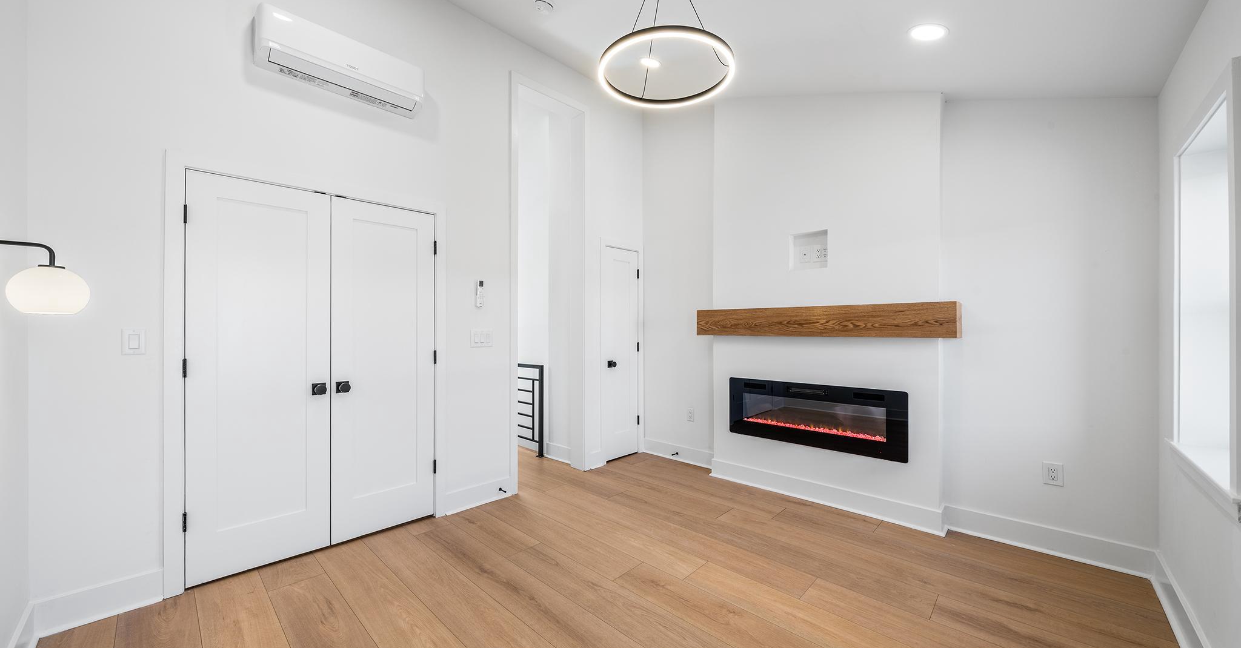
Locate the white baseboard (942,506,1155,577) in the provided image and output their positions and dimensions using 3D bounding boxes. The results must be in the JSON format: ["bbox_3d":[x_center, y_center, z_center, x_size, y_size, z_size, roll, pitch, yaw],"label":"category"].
[{"bbox_3d":[2.398,1.225,2.562,0.861,0.150,0.022,0,-1,43],"label":"white baseboard"}]

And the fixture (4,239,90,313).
[{"bbox_3d":[-1.611,-0.138,1.235,0.150,0.220,0.197,0,-1,43],"label":"fixture"}]

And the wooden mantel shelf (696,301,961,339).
[{"bbox_3d":[1.353,-0.013,3.246,1.763,0.207,0.179,0,-1,43],"label":"wooden mantel shelf"}]

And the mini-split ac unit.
[{"bbox_3d":[-1.577,-1.493,2.573,0.200,0.275,0.815,0,-1,43],"label":"mini-split ac unit"}]

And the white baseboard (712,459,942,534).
[{"bbox_3d":[1.389,1.234,3.316,1.619,0.143,0.022,0,-1,43],"label":"white baseboard"}]

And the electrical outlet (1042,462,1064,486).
[{"bbox_3d":[2.444,0.850,2.529,0.083,0.122,0.010,0,-1,43],"label":"electrical outlet"}]

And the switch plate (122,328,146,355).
[{"bbox_3d":[-2.204,0.081,2.030,0.010,0.115,0.074,0,-1,43],"label":"switch plate"}]

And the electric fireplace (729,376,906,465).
[{"bbox_3d":[1.395,0.685,3.337,1.285,0.470,0.070,0,-1,43],"label":"electric fireplace"}]

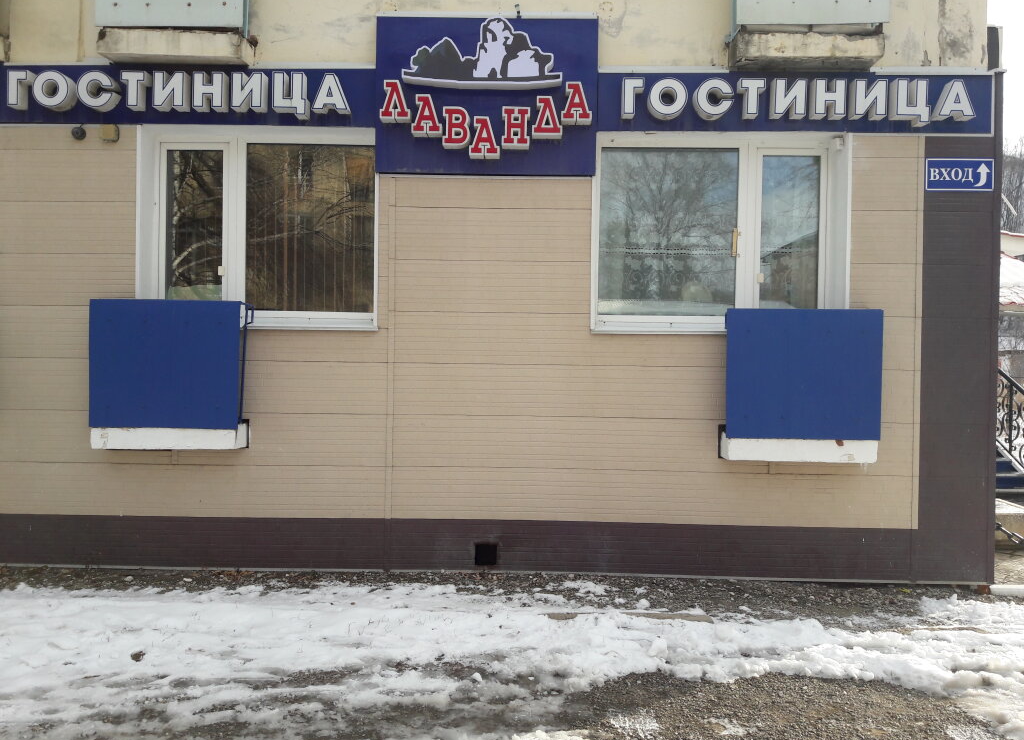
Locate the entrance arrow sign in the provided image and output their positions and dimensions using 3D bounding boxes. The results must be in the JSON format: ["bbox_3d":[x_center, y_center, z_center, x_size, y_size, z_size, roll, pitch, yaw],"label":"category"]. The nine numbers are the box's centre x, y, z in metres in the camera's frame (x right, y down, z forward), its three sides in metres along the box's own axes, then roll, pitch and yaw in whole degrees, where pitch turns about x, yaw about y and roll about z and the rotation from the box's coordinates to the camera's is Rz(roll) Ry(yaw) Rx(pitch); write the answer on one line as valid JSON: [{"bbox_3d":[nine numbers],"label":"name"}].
[{"bbox_3d":[3.252,-1.417,6.012,0.492,0.228,0.040,1,0,0],"label":"entrance arrow sign"}]

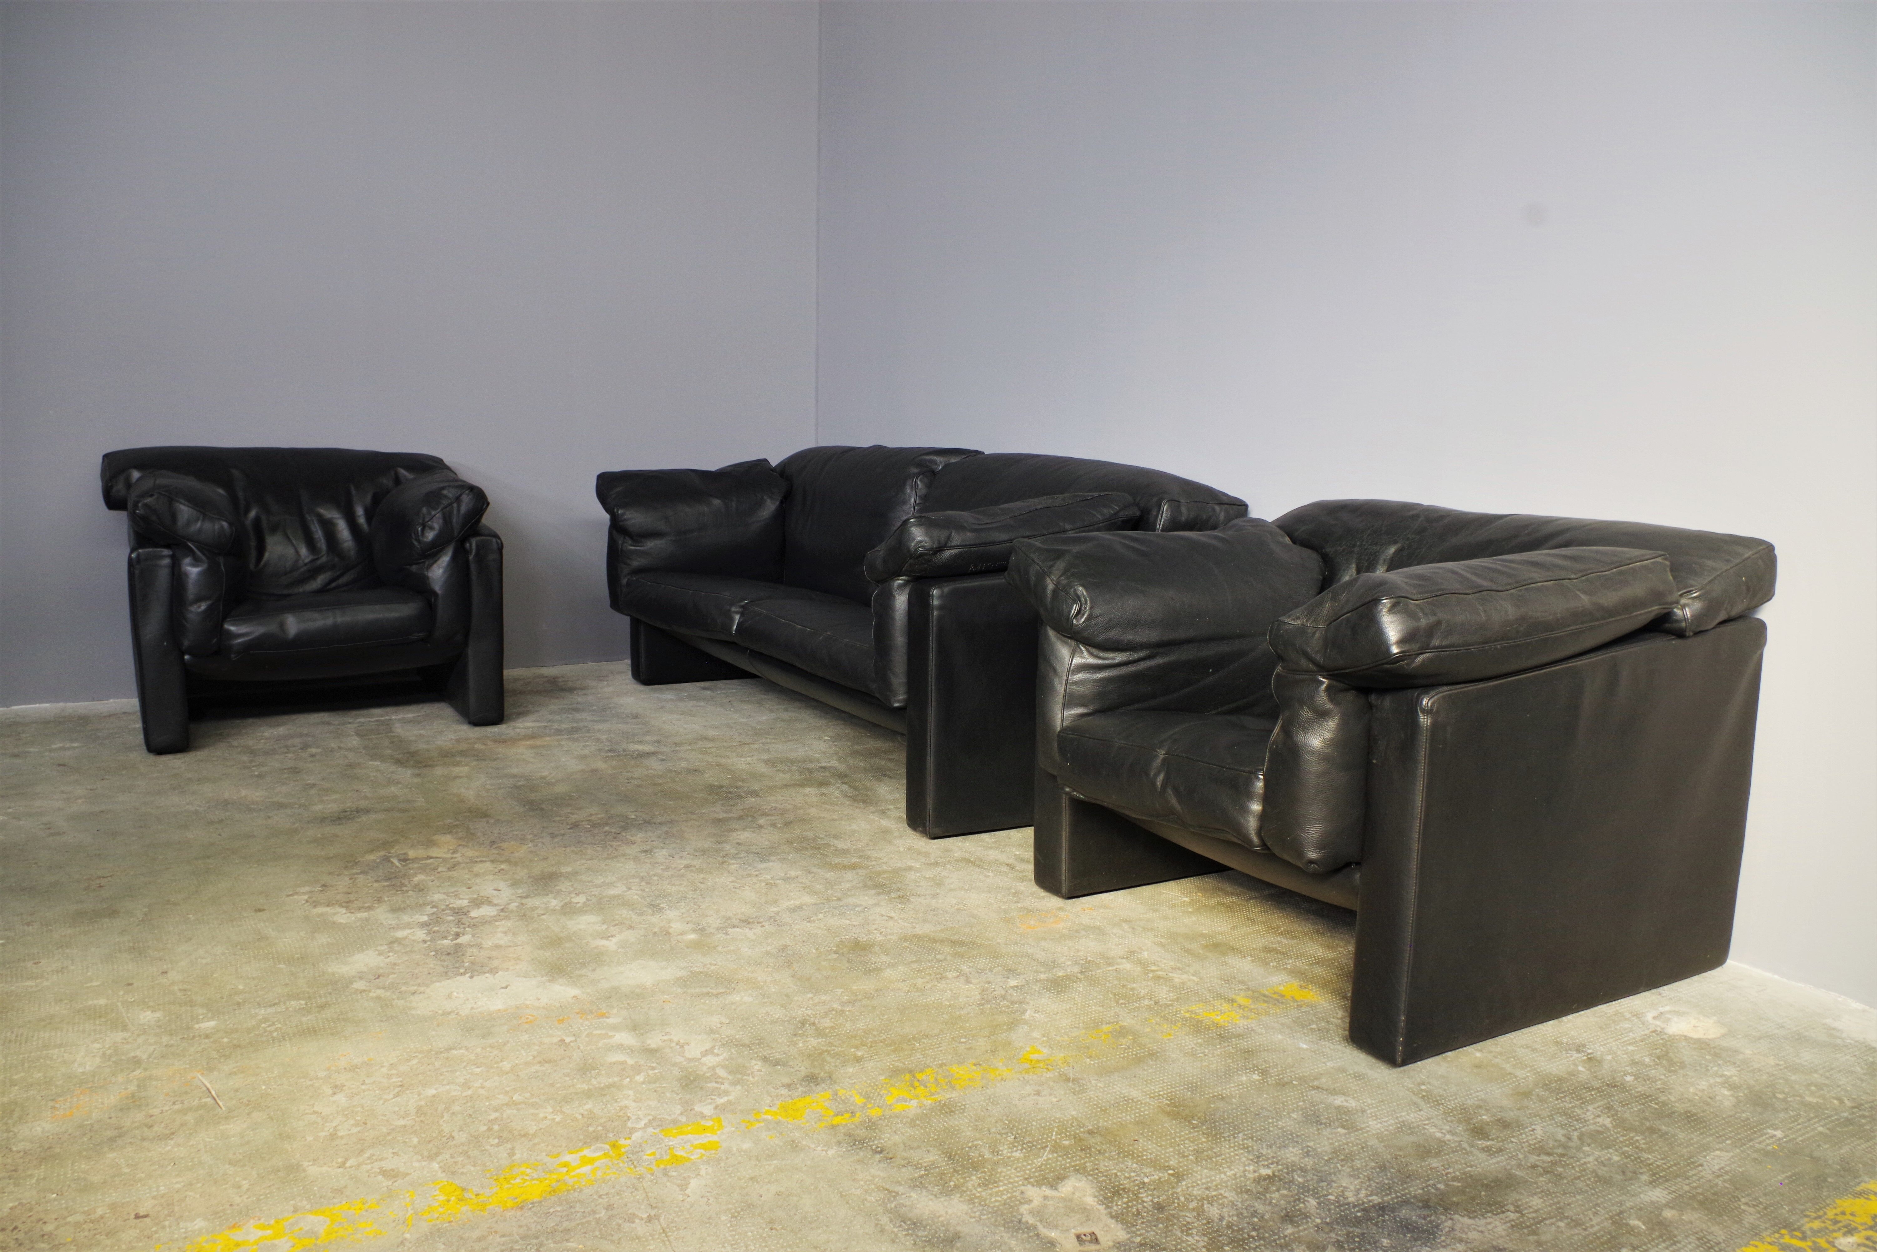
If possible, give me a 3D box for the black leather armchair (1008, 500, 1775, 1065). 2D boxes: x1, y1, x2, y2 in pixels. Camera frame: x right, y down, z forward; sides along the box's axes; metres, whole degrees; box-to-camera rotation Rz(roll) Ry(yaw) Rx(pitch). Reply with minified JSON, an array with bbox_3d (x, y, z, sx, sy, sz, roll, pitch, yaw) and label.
[{"bbox_3d":[0.795,0.182,2.666,0.945,0.788,1.002,-4,10,-30],"label":"black leather armchair"}]

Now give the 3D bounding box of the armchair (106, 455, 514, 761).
[{"bbox_3d":[-1.959,-0.124,4.355,1.026,0.808,0.936,-4,10,-29],"label":"armchair"}]

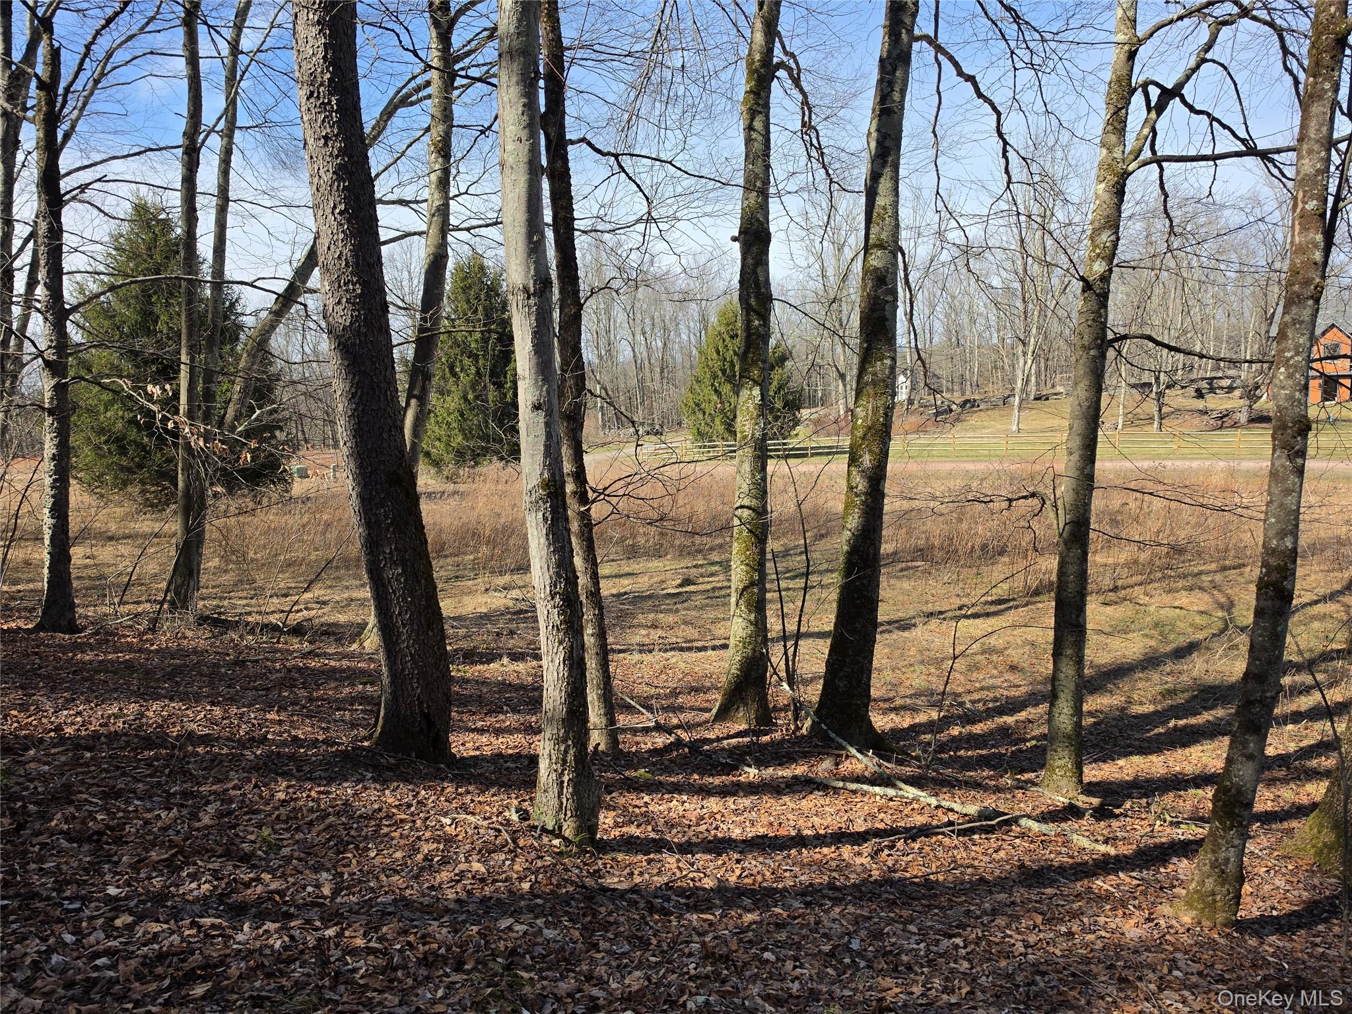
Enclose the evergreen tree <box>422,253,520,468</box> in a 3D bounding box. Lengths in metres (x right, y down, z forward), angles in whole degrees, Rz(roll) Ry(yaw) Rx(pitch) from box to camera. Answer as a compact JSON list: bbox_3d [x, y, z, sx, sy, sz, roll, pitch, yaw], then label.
[{"bbox_3d":[-9.260,-6.690,42.000,5.200,10.300,5.200,0,4,0],"label":"evergreen tree"}]

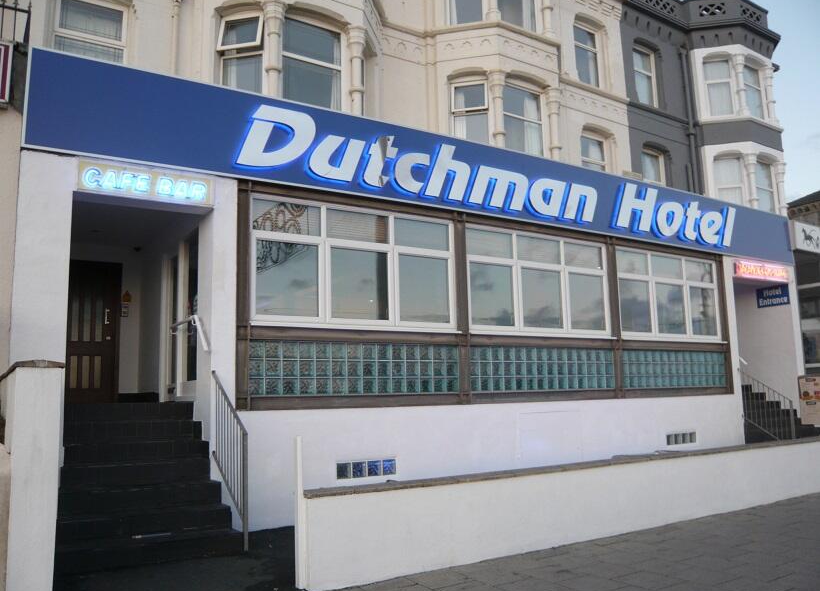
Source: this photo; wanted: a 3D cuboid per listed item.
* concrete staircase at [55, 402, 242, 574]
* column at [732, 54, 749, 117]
[{"bbox_3d":[-2.526,1.669,6.149,1.430,1.330,1.840,4,-11,-32],"label":"concrete staircase"},{"bbox_3d":[9.326,-5.876,18.587,0.290,1.830,0.290,4,-11,-32],"label":"column"}]

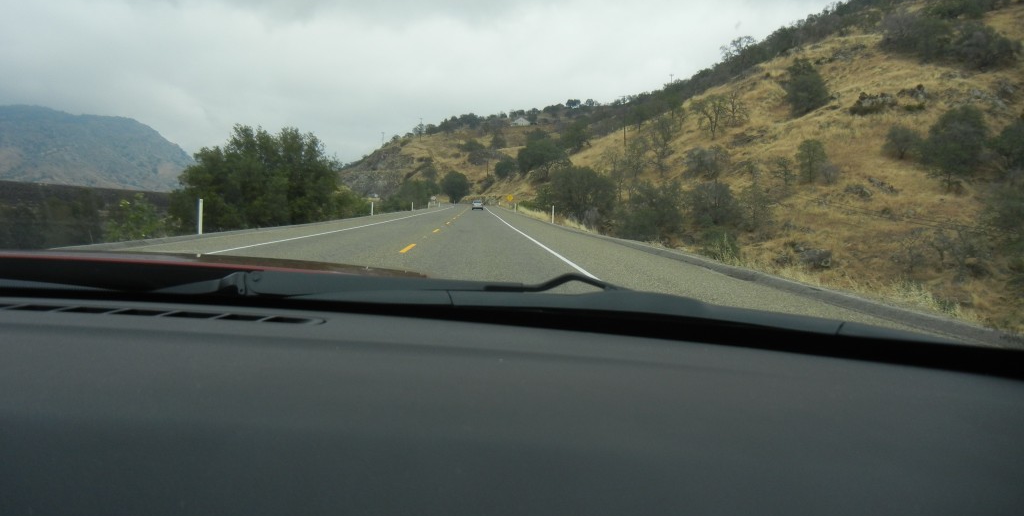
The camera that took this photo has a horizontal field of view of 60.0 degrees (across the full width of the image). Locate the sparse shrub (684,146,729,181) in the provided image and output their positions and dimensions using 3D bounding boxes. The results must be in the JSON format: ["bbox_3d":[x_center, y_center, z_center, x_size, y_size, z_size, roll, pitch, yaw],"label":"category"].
[{"bbox_3d":[23.669,-11.500,108.000,5.350,4.140,5.090,3,4,12],"label":"sparse shrub"}]

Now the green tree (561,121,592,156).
[{"bbox_3d":[16.456,-31.228,230.000,7.770,8.810,7.390,2,3,4],"label":"green tree"}]

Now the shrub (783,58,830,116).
[{"bbox_3d":[32.297,-18.635,97.000,5.028,6.339,4.676,1,3,0],"label":"shrub"}]

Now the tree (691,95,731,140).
[{"bbox_3d":[27.958,-19.859,125.000,5.634,6.338,5.239,1,3,0],"label":"tree"}]

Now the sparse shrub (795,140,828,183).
[{"bbox_3d":[20.923,-6.741,62.000,2.375,3.214,2.209,1,3,0],"label":"sparse shrub"}]

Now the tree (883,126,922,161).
[{"bbox_3d":[29.997,-8.850,68.000,2.910,2.760,2.770,3,4,23],"label":"tree"}]

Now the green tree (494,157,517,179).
[{"bbox_3d":[-1.758,-24.473,240.000,5.950,5.950,5.650,2,3,-1],"label":"green tree"}]

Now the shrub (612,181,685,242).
[{"bbox_3d":[6.767,-2.281,44.000,3.570,3.123,3.320,1,3,0],"label":"shrub"}]

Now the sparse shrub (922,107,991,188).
[{"bbox_3d":[23.986,-5.922,48.000,3.570,4.543,3.320,1,3,0],"label":"sparse shrub"}]

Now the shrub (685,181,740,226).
[{"bbox_3d":[16.574,-4.483,73.000,4.440,3.780,4.220,3,4,13],"label":"shrub"}]

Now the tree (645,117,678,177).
[{"bbox_3d":[20.915,-15.704,125.000,4.510,8.450,4.280,3,4,9],"label":"tree"}]

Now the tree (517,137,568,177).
[{"bbox_3d":[6.701,-22.301,195.000,11.430,8.790,10.850,2,3,2],"label":"tree"}]

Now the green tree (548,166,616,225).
[{"bbox_3d":[5.163,-4.541,65.000,4.980,4.321,4.632,1,3,0],"label":"green tree"}]

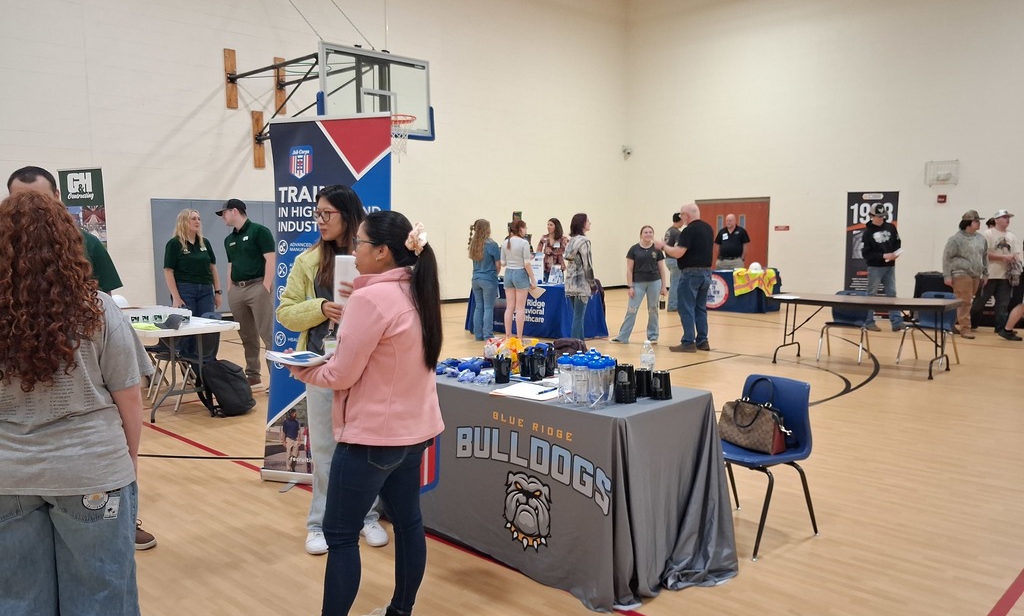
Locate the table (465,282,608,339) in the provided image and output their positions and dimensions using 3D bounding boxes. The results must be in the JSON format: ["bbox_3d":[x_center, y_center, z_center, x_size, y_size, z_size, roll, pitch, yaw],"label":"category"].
[{"bbox_3d":[0.309,-0.007,12.164,1.880,0.740,0.830,4,7,38],"label":"table"}]

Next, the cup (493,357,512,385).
[{"bbox_3d":[-0.044,0.292,3.808,0.092,0.125,0.092,0,5,0],"label":"cup"}]

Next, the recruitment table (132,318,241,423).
[{"bbox_3d":[-3.169,0.467,6.928,2.000,0.740,0.760,5,7,44],"label":"recruitment table"}]

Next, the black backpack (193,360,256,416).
[{"bbox_3d":[-2.417,0.672,6.750,0.360,0.460,0.320,-18,10,-18],"label":"black backpack"}]

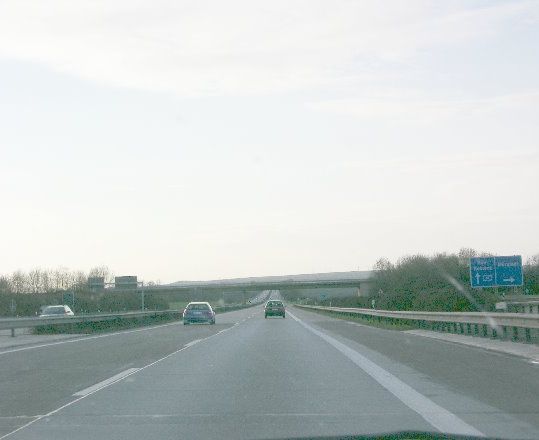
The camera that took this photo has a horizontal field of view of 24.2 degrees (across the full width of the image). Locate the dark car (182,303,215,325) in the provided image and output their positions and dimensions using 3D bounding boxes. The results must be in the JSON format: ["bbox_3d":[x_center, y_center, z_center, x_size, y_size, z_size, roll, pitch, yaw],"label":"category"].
[{"bbox_3d":[-4.042,5.495,73.500,1.690,1.370,4.200,0,-4,0],"label":"dark car"}]

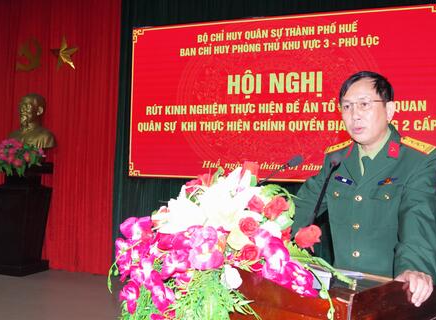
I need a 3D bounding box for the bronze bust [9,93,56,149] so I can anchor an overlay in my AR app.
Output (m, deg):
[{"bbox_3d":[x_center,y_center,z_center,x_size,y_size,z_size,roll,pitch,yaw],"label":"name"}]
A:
[{"bbox_3d":[-2.327,-0.379,5.037,0.570,0.740,0.360,1,-1,17],"label":"bronze bust"}]

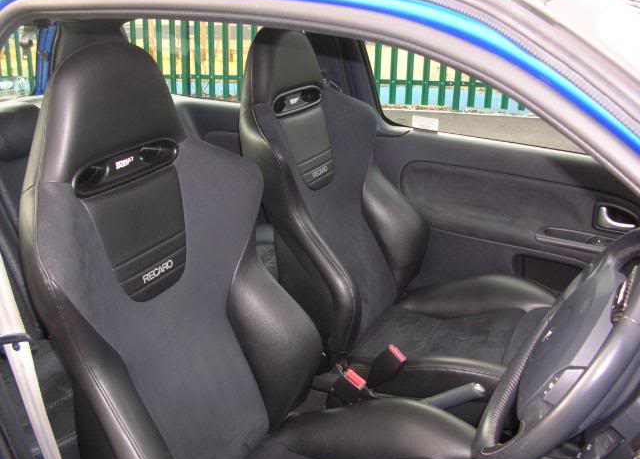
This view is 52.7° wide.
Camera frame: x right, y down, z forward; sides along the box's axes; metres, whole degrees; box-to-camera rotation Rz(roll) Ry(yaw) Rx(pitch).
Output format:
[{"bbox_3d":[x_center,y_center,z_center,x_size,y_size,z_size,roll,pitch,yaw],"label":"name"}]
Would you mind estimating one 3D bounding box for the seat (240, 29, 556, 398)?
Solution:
[{"bbox_3d":[0.220,-0.015,1.661,0.880,0.940,0.540,12,24,27],"label":"seat"}]

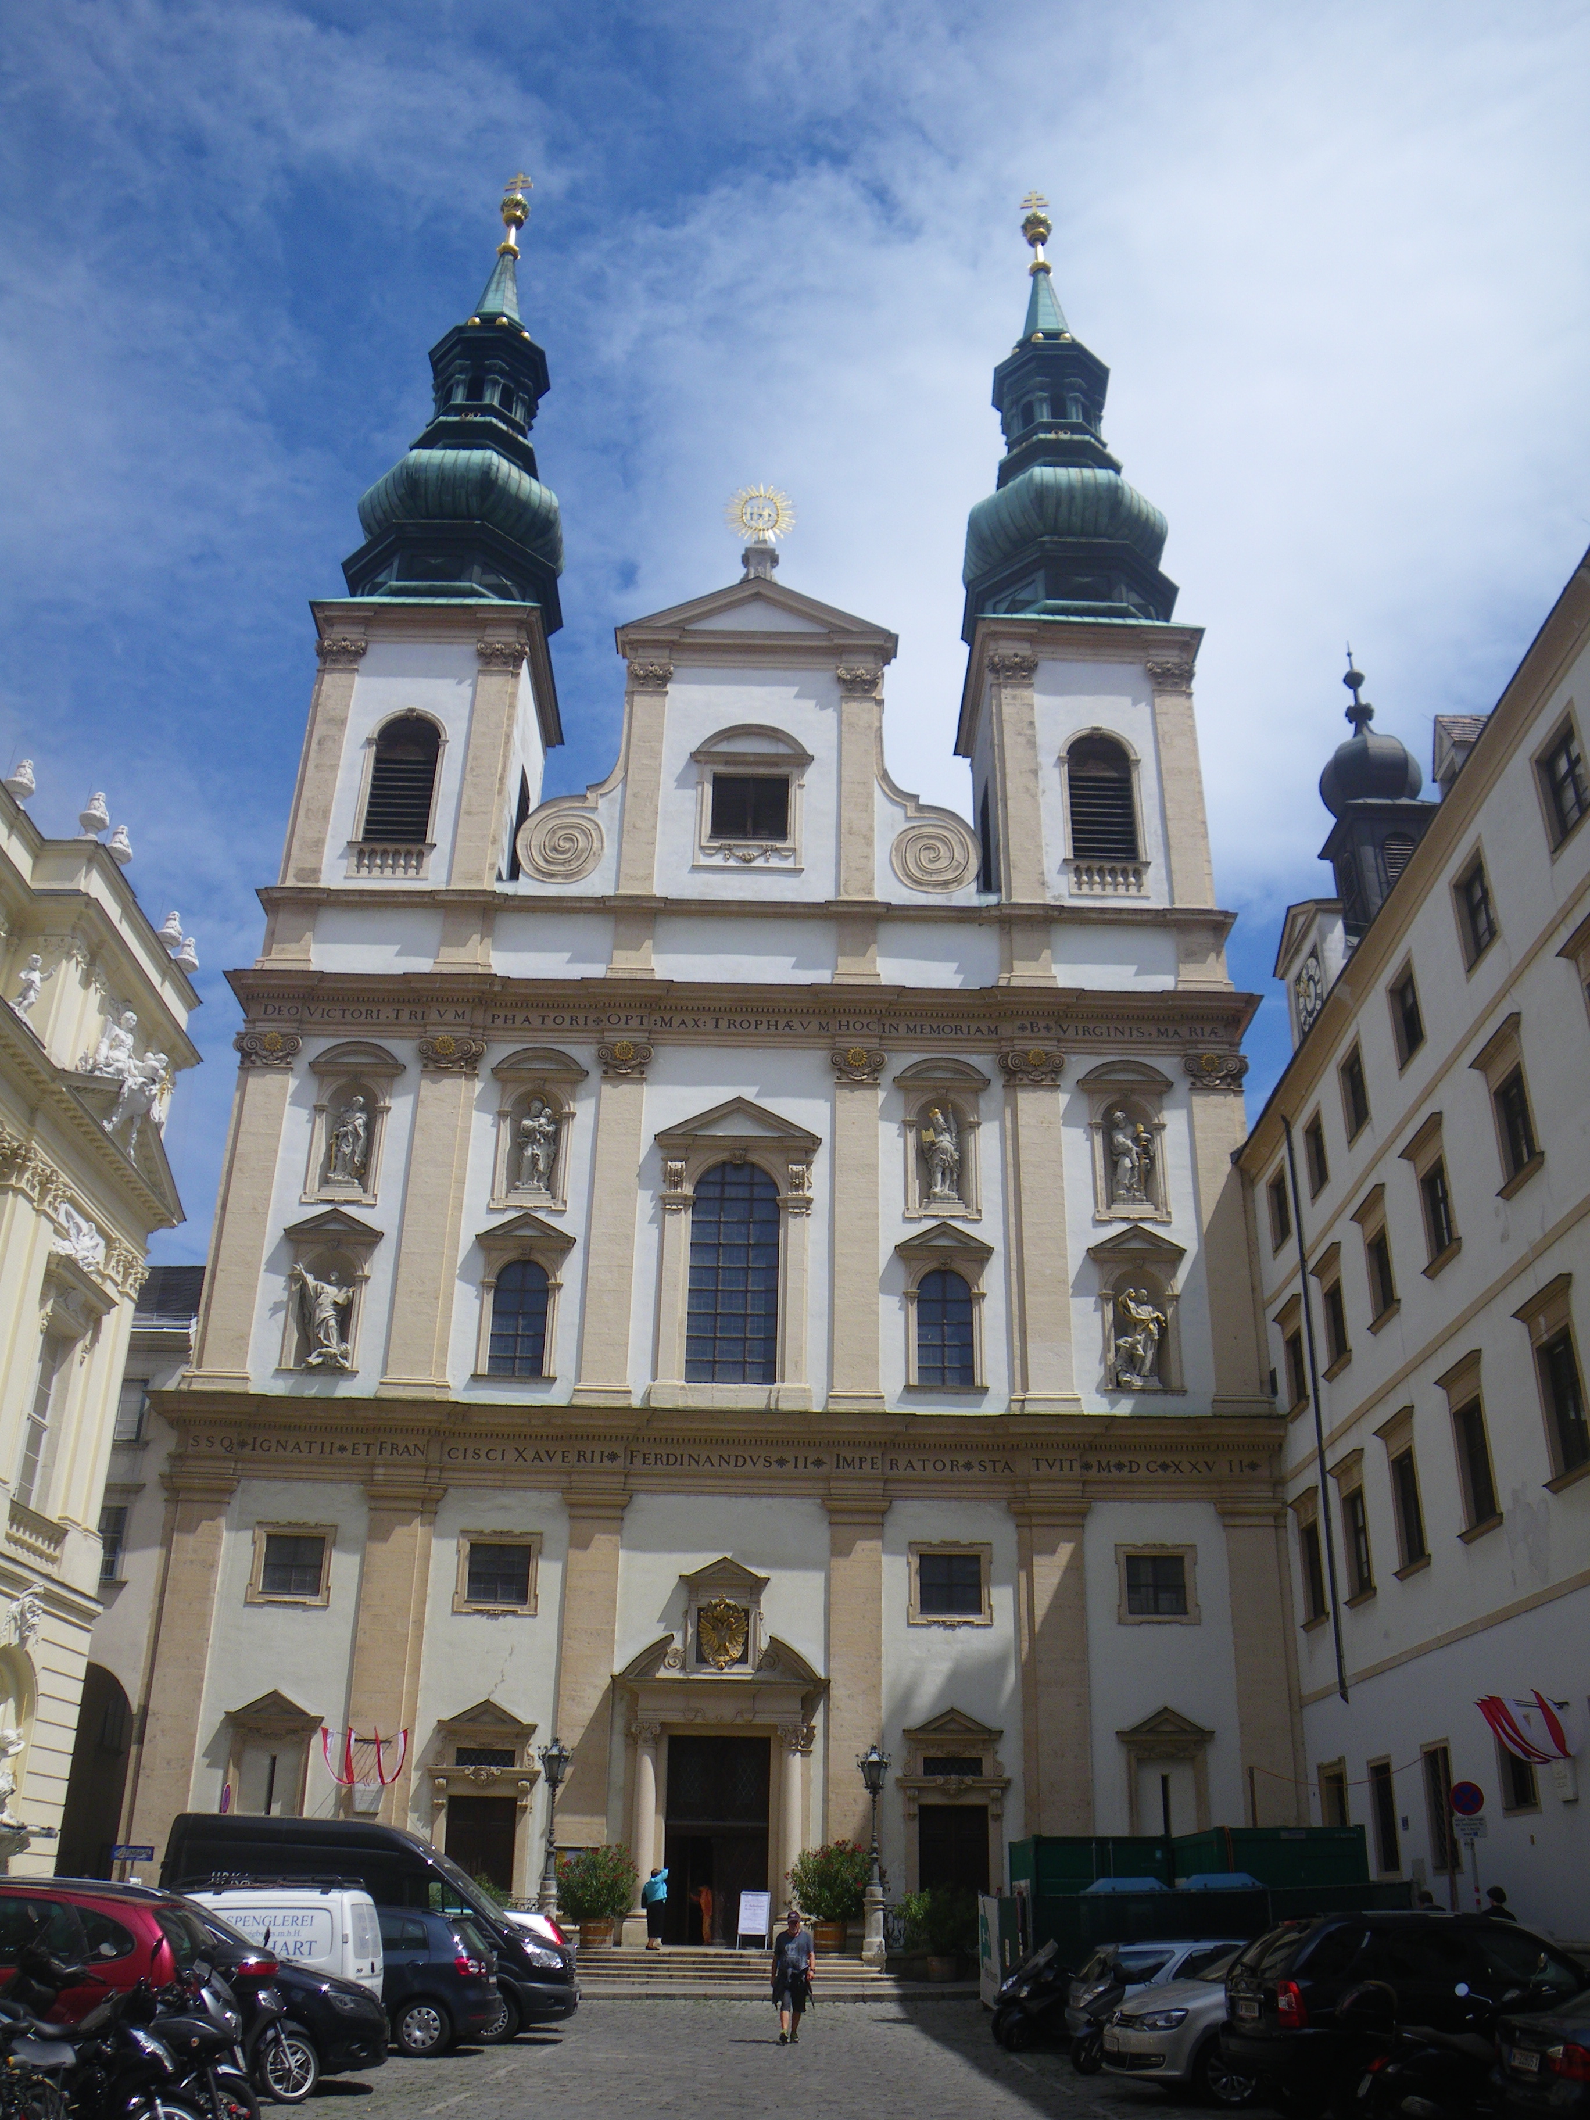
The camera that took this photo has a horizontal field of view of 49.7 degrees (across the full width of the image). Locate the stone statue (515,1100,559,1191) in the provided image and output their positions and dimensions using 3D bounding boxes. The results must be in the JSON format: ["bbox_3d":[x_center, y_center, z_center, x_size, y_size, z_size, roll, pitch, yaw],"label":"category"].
[{"bbox_3d":[-7.283,2.407,48.988,1.192,2.852,0.800,1,-26,0],"label":"stone statue"}]

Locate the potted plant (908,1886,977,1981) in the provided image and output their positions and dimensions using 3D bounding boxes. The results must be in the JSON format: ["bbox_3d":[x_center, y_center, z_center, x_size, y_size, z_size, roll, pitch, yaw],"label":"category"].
[{"bbox_3d":[3.213,19.287,37.857,1.744,1.881,1.660,1,-26,-1],"label":"potted plant"}]

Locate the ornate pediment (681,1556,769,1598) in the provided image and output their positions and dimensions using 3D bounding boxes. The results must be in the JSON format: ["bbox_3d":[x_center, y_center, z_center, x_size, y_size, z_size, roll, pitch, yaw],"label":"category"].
[{"bbox_3d":[-1.716,12.779,42.439,2.119,0.852,0.500,1,-26,-1],"label":"ornate pediment"}]

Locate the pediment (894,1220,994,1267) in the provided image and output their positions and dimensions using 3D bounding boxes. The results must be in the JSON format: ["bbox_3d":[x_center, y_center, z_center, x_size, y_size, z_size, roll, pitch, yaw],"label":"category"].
[{"bbox_3d":[3.902,4.743,44.644,2.500,1.050,0.550,1,-26,0],"label":"pediment"}]

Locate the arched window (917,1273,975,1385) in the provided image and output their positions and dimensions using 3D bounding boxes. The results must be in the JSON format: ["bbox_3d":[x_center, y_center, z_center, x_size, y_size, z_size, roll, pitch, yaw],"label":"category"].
[{"bbox_3d":[3.963,7.019,44.912,1.448,3.129,0.220,1,-24,-1],"label":"arched window"}]

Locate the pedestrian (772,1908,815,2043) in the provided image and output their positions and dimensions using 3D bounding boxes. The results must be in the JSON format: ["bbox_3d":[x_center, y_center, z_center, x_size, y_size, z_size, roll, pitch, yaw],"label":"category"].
[{"bbox_3d":[-0.034,12.672,23.748,0.600,1.740,0.420,1,-26,0],"label":"pedestrian"}]

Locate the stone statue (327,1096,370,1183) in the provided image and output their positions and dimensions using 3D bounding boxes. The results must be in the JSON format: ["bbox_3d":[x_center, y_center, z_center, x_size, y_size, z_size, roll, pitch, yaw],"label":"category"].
[{"bbox_3d":[-12.032,2.193,46.430,1.020,2.548,0.750,1,-24,-1],"label":"stone statue"}]

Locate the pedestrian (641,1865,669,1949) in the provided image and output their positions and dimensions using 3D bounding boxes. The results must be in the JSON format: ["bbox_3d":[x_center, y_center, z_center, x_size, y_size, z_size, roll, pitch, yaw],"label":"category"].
[{"bbox_3d":[-3.070,18.691,37.815,0.584,1.672,0.520,5,-24,-9],"label":"pedestrian"}]

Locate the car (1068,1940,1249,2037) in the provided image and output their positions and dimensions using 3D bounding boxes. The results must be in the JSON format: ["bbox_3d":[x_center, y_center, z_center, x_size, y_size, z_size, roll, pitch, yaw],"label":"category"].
[{"bbox_3d":[5.969,12.061,22.054,4.550,1.460,1.800,8,-27,-14],"label":"car"}]

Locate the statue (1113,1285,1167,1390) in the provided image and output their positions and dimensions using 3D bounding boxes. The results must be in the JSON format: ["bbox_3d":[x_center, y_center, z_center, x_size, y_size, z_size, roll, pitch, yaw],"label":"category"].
[{"bbox_3d":[9.193,7.415,45.458,1.347,2.853,0.900,1,-26,-1],"label":"statue"}]

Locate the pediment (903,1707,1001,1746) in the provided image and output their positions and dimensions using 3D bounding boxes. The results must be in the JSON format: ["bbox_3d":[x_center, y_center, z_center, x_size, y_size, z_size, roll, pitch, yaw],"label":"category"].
[{"bbox_3d":[3.839,16.325,41.972,2.404,0.848,0.450,1,-26,0],"label":"pediment"}]

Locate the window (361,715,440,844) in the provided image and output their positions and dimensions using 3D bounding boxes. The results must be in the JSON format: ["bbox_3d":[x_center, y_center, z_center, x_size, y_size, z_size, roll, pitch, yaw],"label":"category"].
[{"bbox_3d":[-11.780,-8.426,51.461,1.966,4.513,0.270,1,-24,-1],"label":"window"}]

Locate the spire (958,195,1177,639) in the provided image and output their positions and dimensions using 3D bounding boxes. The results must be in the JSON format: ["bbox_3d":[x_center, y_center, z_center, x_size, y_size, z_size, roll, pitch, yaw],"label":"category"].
[{"bbox_3d":[10.003,-24.820,66.732,7.566,26.430,7.566,1,-26,0],"label":"spire"}]

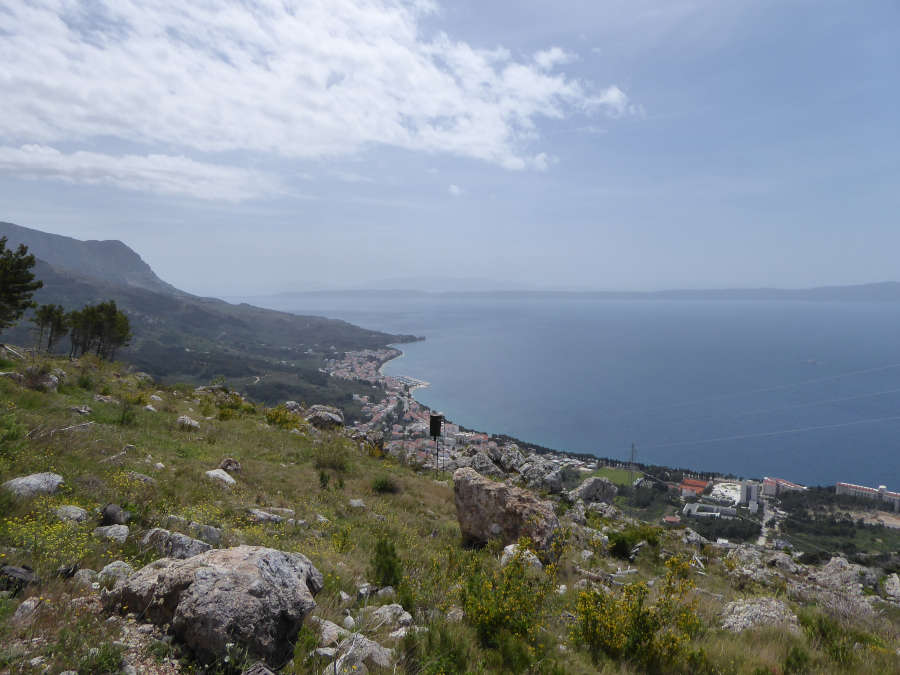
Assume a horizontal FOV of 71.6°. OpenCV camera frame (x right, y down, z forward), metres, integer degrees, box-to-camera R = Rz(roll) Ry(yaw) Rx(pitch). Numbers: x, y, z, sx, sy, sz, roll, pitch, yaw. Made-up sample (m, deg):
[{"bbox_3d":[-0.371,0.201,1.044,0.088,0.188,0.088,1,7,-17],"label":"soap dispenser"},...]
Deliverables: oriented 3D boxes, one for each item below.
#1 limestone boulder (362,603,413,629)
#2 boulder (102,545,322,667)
[{"bbox_3d":[-0.423,1.880,4.223,0.338,0.143,0.203,0,4,0],"label":"limestone boulder"},{"bbox_3d":[-1.295,1.467,3.480,1.145,0.517,0.859,-1,5,-10],"label":"boulder"}]

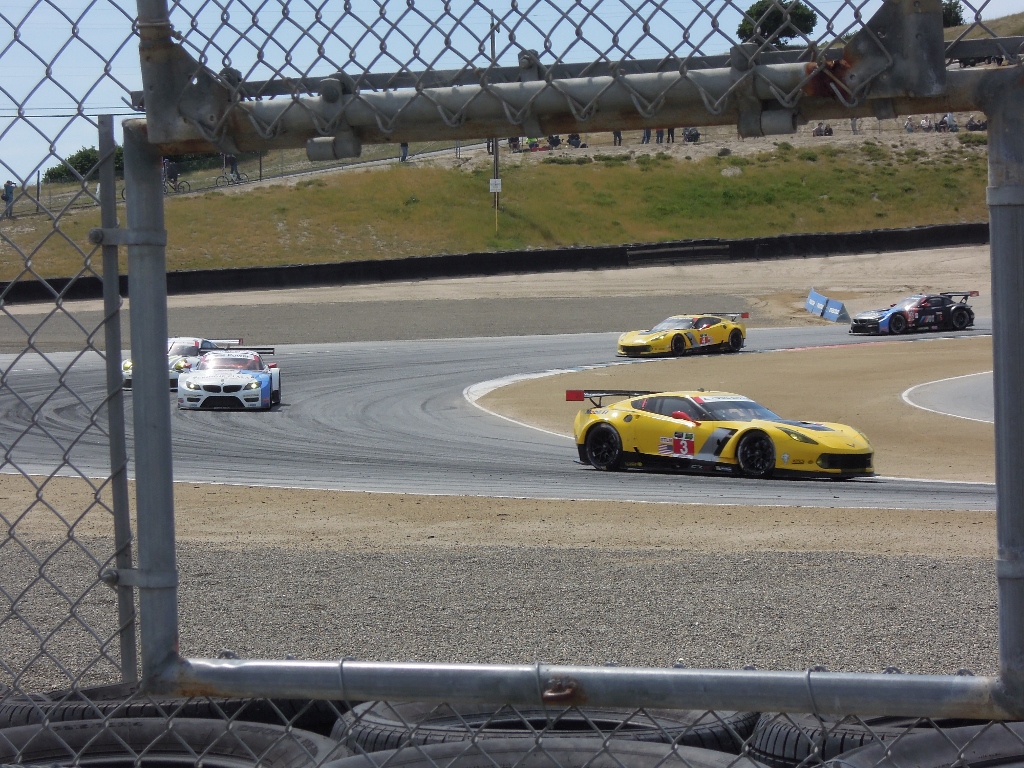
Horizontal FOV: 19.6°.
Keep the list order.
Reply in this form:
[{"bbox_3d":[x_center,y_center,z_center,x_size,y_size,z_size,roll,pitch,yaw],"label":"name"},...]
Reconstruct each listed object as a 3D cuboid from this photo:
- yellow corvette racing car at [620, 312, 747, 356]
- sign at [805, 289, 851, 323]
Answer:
[{"bbox_3d":[5.186,-1.532,90.785,2.040,1.160,4.490,2,5,43],"label":"yellow corvette racing car"},{"bbox_3d":[11.579,-2.867,108.674,0.600,0.720,2.900,-2,12,-19],"label":"sign"}]

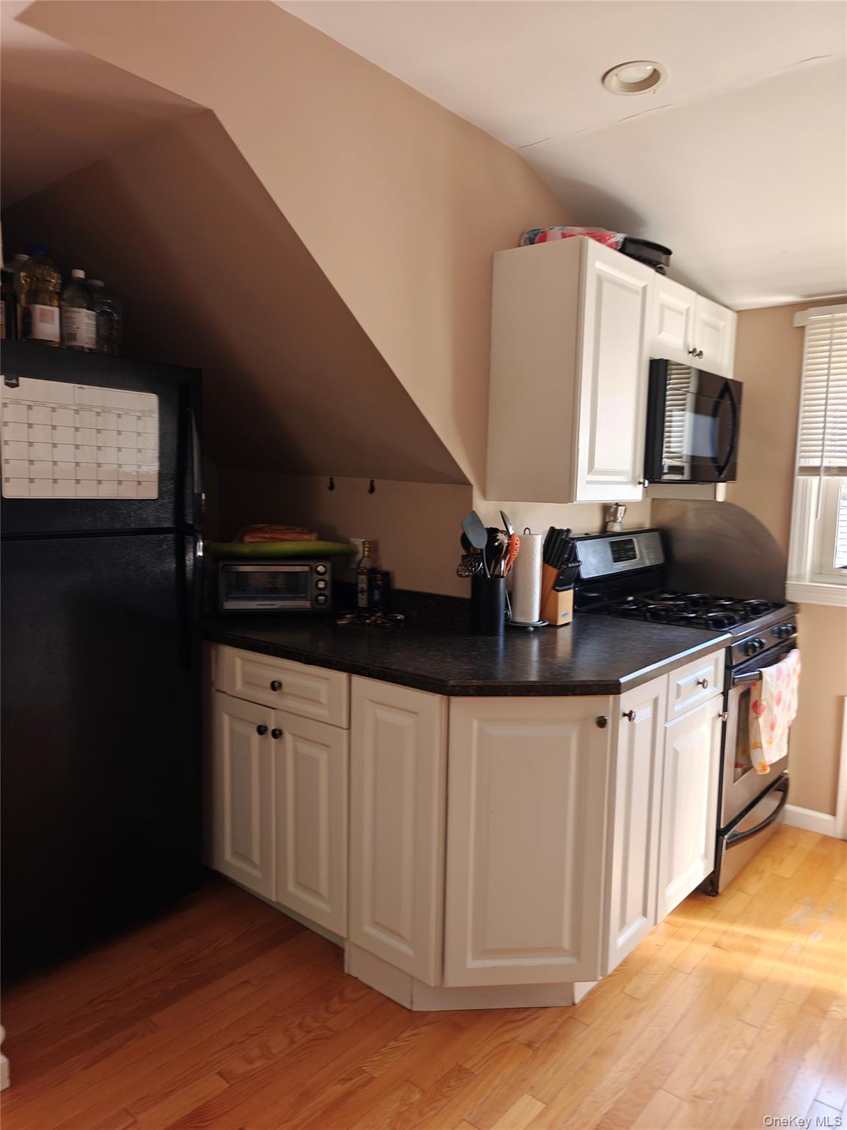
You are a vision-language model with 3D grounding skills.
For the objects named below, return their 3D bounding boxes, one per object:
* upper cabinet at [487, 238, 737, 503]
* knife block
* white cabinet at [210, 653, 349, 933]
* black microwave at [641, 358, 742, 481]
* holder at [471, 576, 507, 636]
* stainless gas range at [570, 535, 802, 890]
[{"bbox_3d":[0.756,-0.632,2.805,0.335,0.769,1.240,6,8,41],"label":"upper cabinet"},{"bbox_3d":[0.465,0.101,2.700,0.128,0.212,0.095,6,8,41],"label":"knife block"},{"bbox_3d":[-0.290,0.655,2.557,0.625,0.797,0.580,5,8,38],"label":"white cabinet"},{"bbox_3d":[0.921,-0.534,2.963,0.390,0.413,0.740,6,8,41],"label":"black microwave"},{"bbox_3d":[0.222,0.137,2.473,0.120,0.185,0.120,1,6,0],"label":"holder"},{"bbox_3d":[1.036,0.493,2.995,0.685,1.210,0.745,6,8,41],"label":"stainless gas range"}]

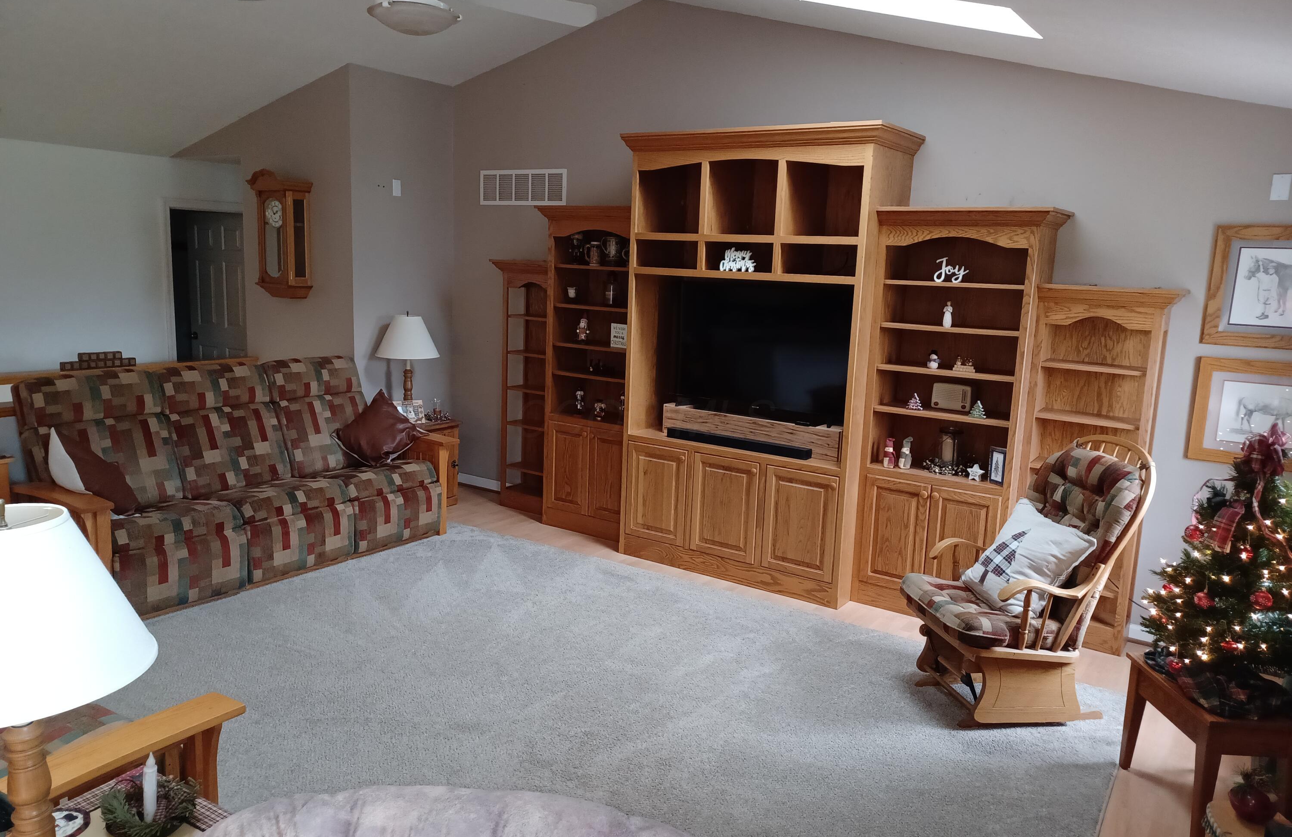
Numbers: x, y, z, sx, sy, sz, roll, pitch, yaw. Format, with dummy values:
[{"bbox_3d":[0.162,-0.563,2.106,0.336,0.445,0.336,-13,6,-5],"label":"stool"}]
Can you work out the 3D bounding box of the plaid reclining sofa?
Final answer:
[{"bbox_3d":[-2.216,0.260,5.296,0.950,1.068,2.270,9,12,34],"label":"plaid reclining sofa"}]

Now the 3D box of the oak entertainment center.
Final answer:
[{"bbox_3d":[0.614,-0.329,5.282,4.127,2.453,0.621,9,12,34],"label":"oak entertainment center"}]

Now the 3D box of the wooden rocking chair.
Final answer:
[{"bbox_3d":[1.509,0.630,3.745,0.760,1.145,0.640,1,10,-10],"label":"wooden rocking chair"}]

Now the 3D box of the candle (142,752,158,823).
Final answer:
[{"bbox_3d":[-1.003,0.748,1.889,0.025,0.167,0.025,9,12,34],"label":"candle"}]

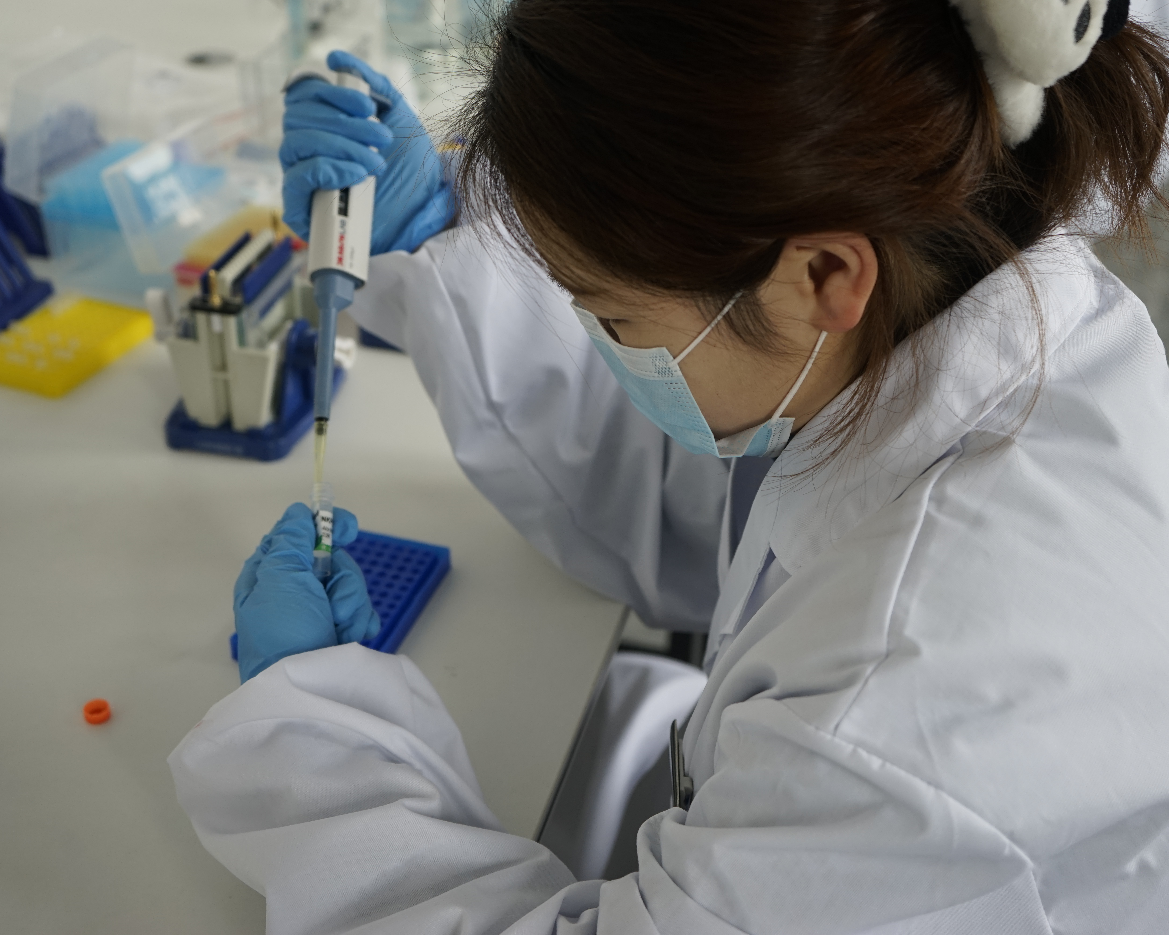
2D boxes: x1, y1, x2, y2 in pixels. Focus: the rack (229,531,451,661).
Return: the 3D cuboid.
[{"bbox_3d":[-0.140,0.079,0.848,0.085,0.017,0.122,10,33,13],"label":"rack"}]

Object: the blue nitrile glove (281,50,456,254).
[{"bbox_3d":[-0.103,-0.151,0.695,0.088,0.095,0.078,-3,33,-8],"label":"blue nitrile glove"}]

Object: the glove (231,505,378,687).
[{"bbox_3d":[-0.147,0.070,0.765,0.082,0.108,0.080,5,13,-10],"label":"glove"}]

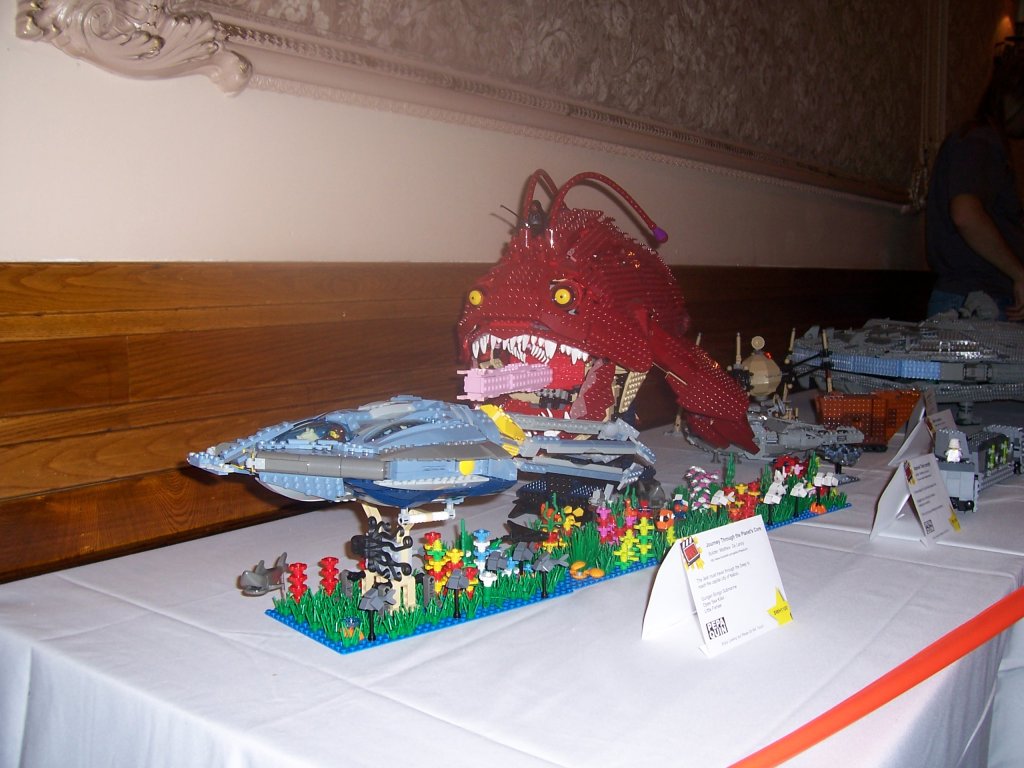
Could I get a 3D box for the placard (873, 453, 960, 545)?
[{"bbox_3d":[0.475,0.131,1.173,0.066,0.090,0.124,6,9,39],"label":"placard"}]

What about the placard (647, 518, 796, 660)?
[{"bbox_3d":[0.179,0.166,0.857,0.124,0.089,0.066,-6,10,-45],"label":"placard"}]

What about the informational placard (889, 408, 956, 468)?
[{"bbox_3d":[0.659,0.085,1.594,0.066,0.086,0.124,7,9,41],"label":"informational placard"}]

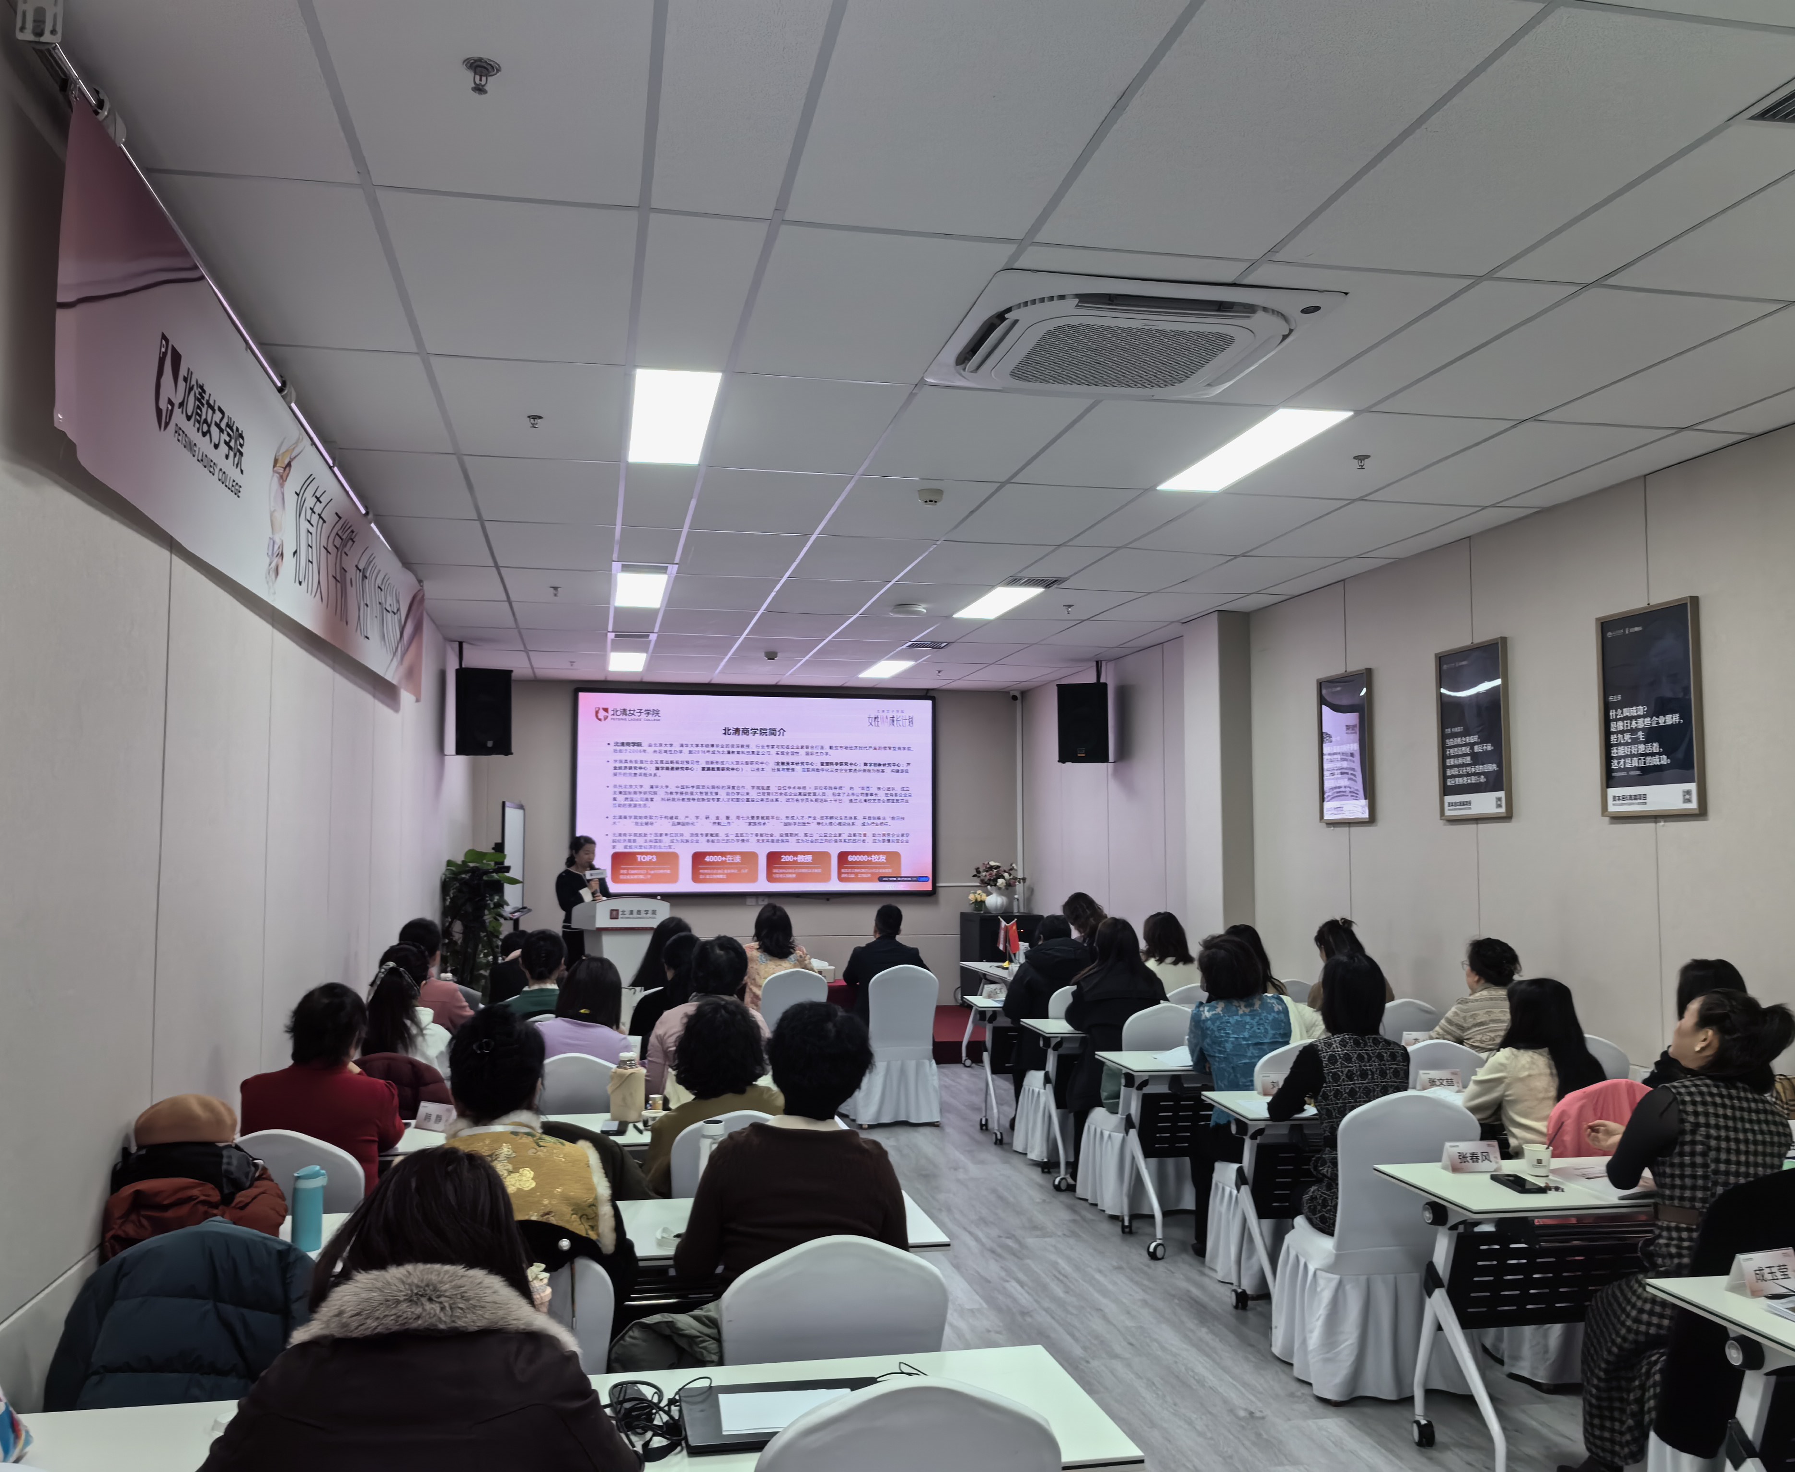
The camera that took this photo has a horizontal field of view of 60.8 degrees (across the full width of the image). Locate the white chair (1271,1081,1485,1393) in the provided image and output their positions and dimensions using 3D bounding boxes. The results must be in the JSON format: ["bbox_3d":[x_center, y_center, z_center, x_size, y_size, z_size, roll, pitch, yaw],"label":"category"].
[{"bbox_3d":[1.442,1.509,4.688,0.475,0.910,0.530,1,-4,-11],"label":"white chair"}]

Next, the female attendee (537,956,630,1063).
[{"bbox_3d":[-1.132,1.419,5.624,0.430,1.220,0.700,1,-4,-11],"label":"female attendee"}]

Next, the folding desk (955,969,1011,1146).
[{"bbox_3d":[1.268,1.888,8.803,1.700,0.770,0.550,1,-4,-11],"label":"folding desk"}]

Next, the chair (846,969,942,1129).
[{"bbox_3d":[-0.017,1.806,9.058,0.480,0.925,0.550,1,-4,-11],"label":"chair"}]

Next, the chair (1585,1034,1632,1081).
[{"bbox_3d":[2.545,1.600,6.031,0.440,0.900,0.520,1,-4,-13],"label":"chair"}]

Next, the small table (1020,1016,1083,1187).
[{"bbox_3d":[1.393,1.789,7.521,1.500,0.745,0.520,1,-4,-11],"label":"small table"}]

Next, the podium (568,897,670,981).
[{"bbox_3d":[-2.043,1.737,11.325,0.600,1.070,0.470,3,-5,-32],"label":"podium"}]

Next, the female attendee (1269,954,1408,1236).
[{"bbox_3d":[1.397,1.346,4.943,0.500,1.290,0.640,1,-4,-11],"label":"female attendee"}]

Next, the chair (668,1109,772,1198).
[{"bbox_3d":[-0.442,1.464,4.284,0.440,0.900,0.520,1,-4,-11],"label":"chair"}]

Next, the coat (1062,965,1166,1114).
[{"bbox_3d":[1.008,1.401,7.172,0.450,0.710,0.420,2,-4,-19],"label":"coat"}]

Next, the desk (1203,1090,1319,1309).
[{"bbox_3d":[1.928,1.606,5.176,1.750,0.750,0.520,1,-4,-11],"label":"desk"}]

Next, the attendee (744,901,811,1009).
[{"bbox_3d":[-0.720,1.602,8.943,0.450,1.260,0.720,1,-4,-16],"label":"attendee"}]

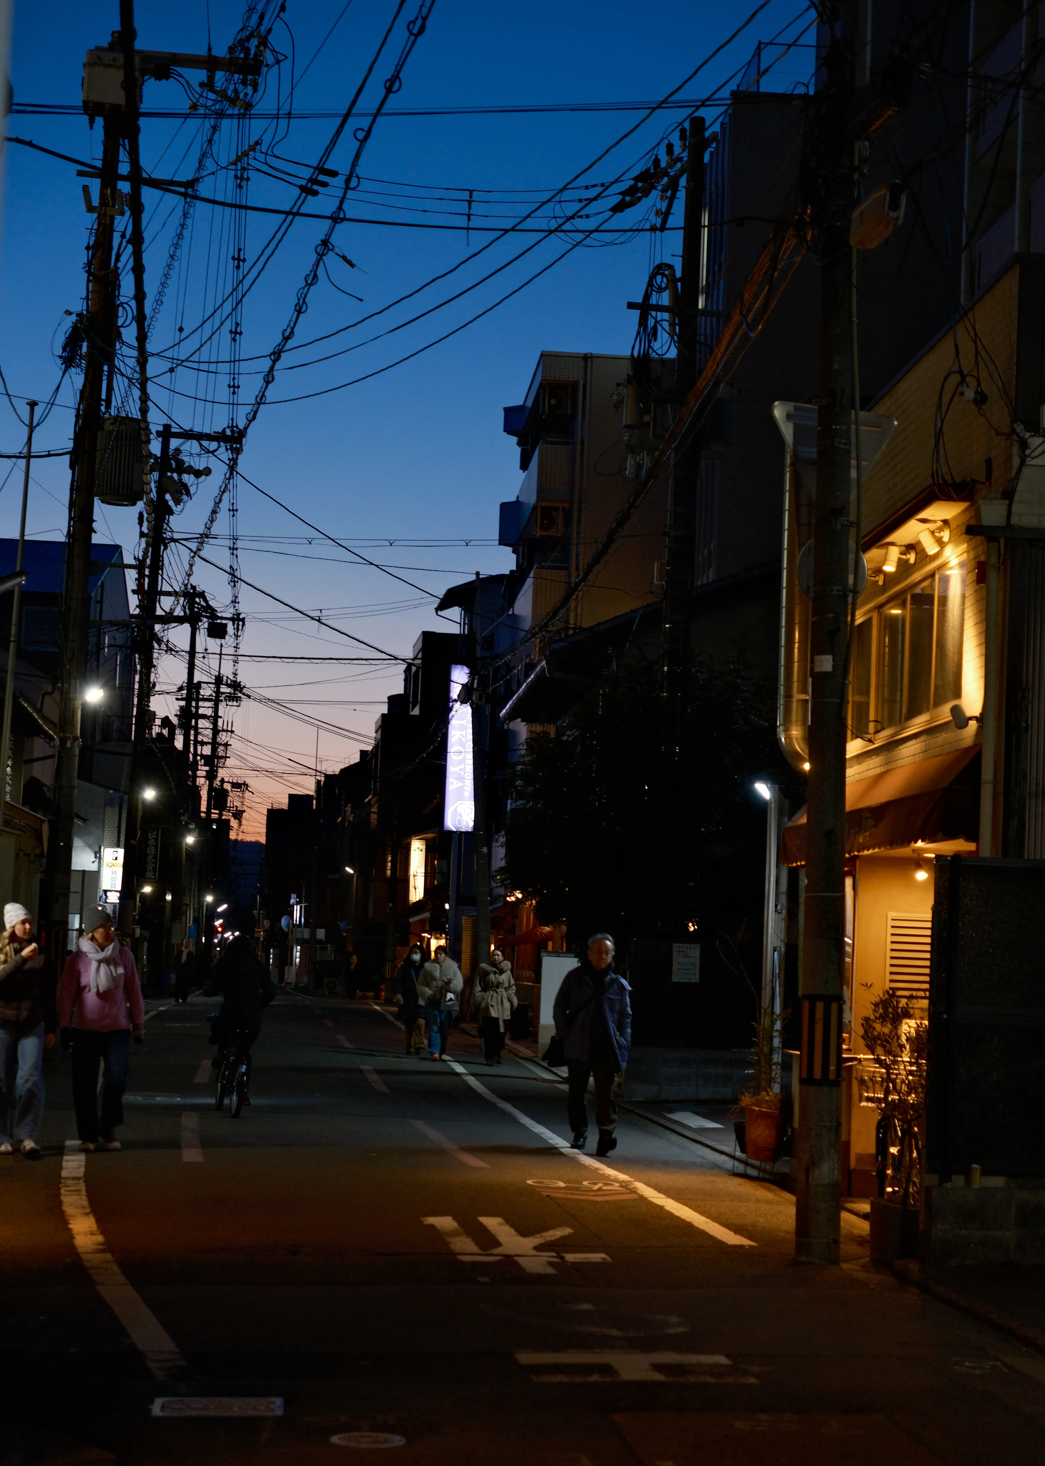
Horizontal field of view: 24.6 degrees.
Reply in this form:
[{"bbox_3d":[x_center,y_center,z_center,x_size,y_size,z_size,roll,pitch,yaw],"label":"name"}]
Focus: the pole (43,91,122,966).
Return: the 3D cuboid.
[{"bbox_3d":[-5.705,-2.357,31.065,0.340,12.970,0.340,3,-5,-6],"label":"pole"}]

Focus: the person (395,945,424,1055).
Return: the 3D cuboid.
[{"bbox_3d":[-1.545,3.765,33.876,0.470,1.560,0.400,3,-5,-6],"label":"person"}]

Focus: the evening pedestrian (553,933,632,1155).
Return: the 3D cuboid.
[{"bbox_3d":[0.537,2.382,18.400,0.560,1.683,0.460,3,-5,-5],"label":"evening pedestrian"}]

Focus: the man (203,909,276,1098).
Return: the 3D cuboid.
[{"bbox_3d":[-2.476,2.467,20.950,0.620,1.534,0.800,3,-5,-11],"label":"man"}]

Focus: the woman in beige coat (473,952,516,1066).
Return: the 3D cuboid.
[{"bbox_3d":[-0.349,3.658,32.178,0.570,1.560,0.420,3,-5,-6],"label":"woman in beige coat"}]

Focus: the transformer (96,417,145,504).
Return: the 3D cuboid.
[{"bbox_3d":[-5.209,-3.536,31.000,0.590,1.050,0.600,3,-5,-6],"label":"transformer"}]

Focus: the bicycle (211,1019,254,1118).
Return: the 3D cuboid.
[{"bbox_3d":[-2.566,2.815,21.095,0.550,1.020,1.720,3,-5,-12],"label":"bicycle"}]

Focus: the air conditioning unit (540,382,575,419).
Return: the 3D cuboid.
[{"bbox_3d":[0.782,-7.485,54.000,0.750,0.720,0.340,3,-5,-6],"label":"air conditioning unit"}]

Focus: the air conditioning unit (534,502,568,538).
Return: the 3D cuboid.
[{"bbox_3d":[0.644,-4.798,54.000,0.750,0.720,0.340,3,-5,-6],"label":"air conditioning unit"}]

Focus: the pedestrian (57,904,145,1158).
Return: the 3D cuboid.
[{"bbox_3d":[-2.935,2.054,16.700,0.570,1.706,0.420,3,-5,-9],"label":"pedestrian"}]

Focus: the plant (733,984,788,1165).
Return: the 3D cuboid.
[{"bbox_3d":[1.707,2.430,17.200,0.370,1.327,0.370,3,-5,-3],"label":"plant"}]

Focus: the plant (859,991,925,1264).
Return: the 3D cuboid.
[{"bbox_3d":[1.975,2.068,12.700,0.360,1.434,0.360,3,-5,-3],"label":"plant"}]

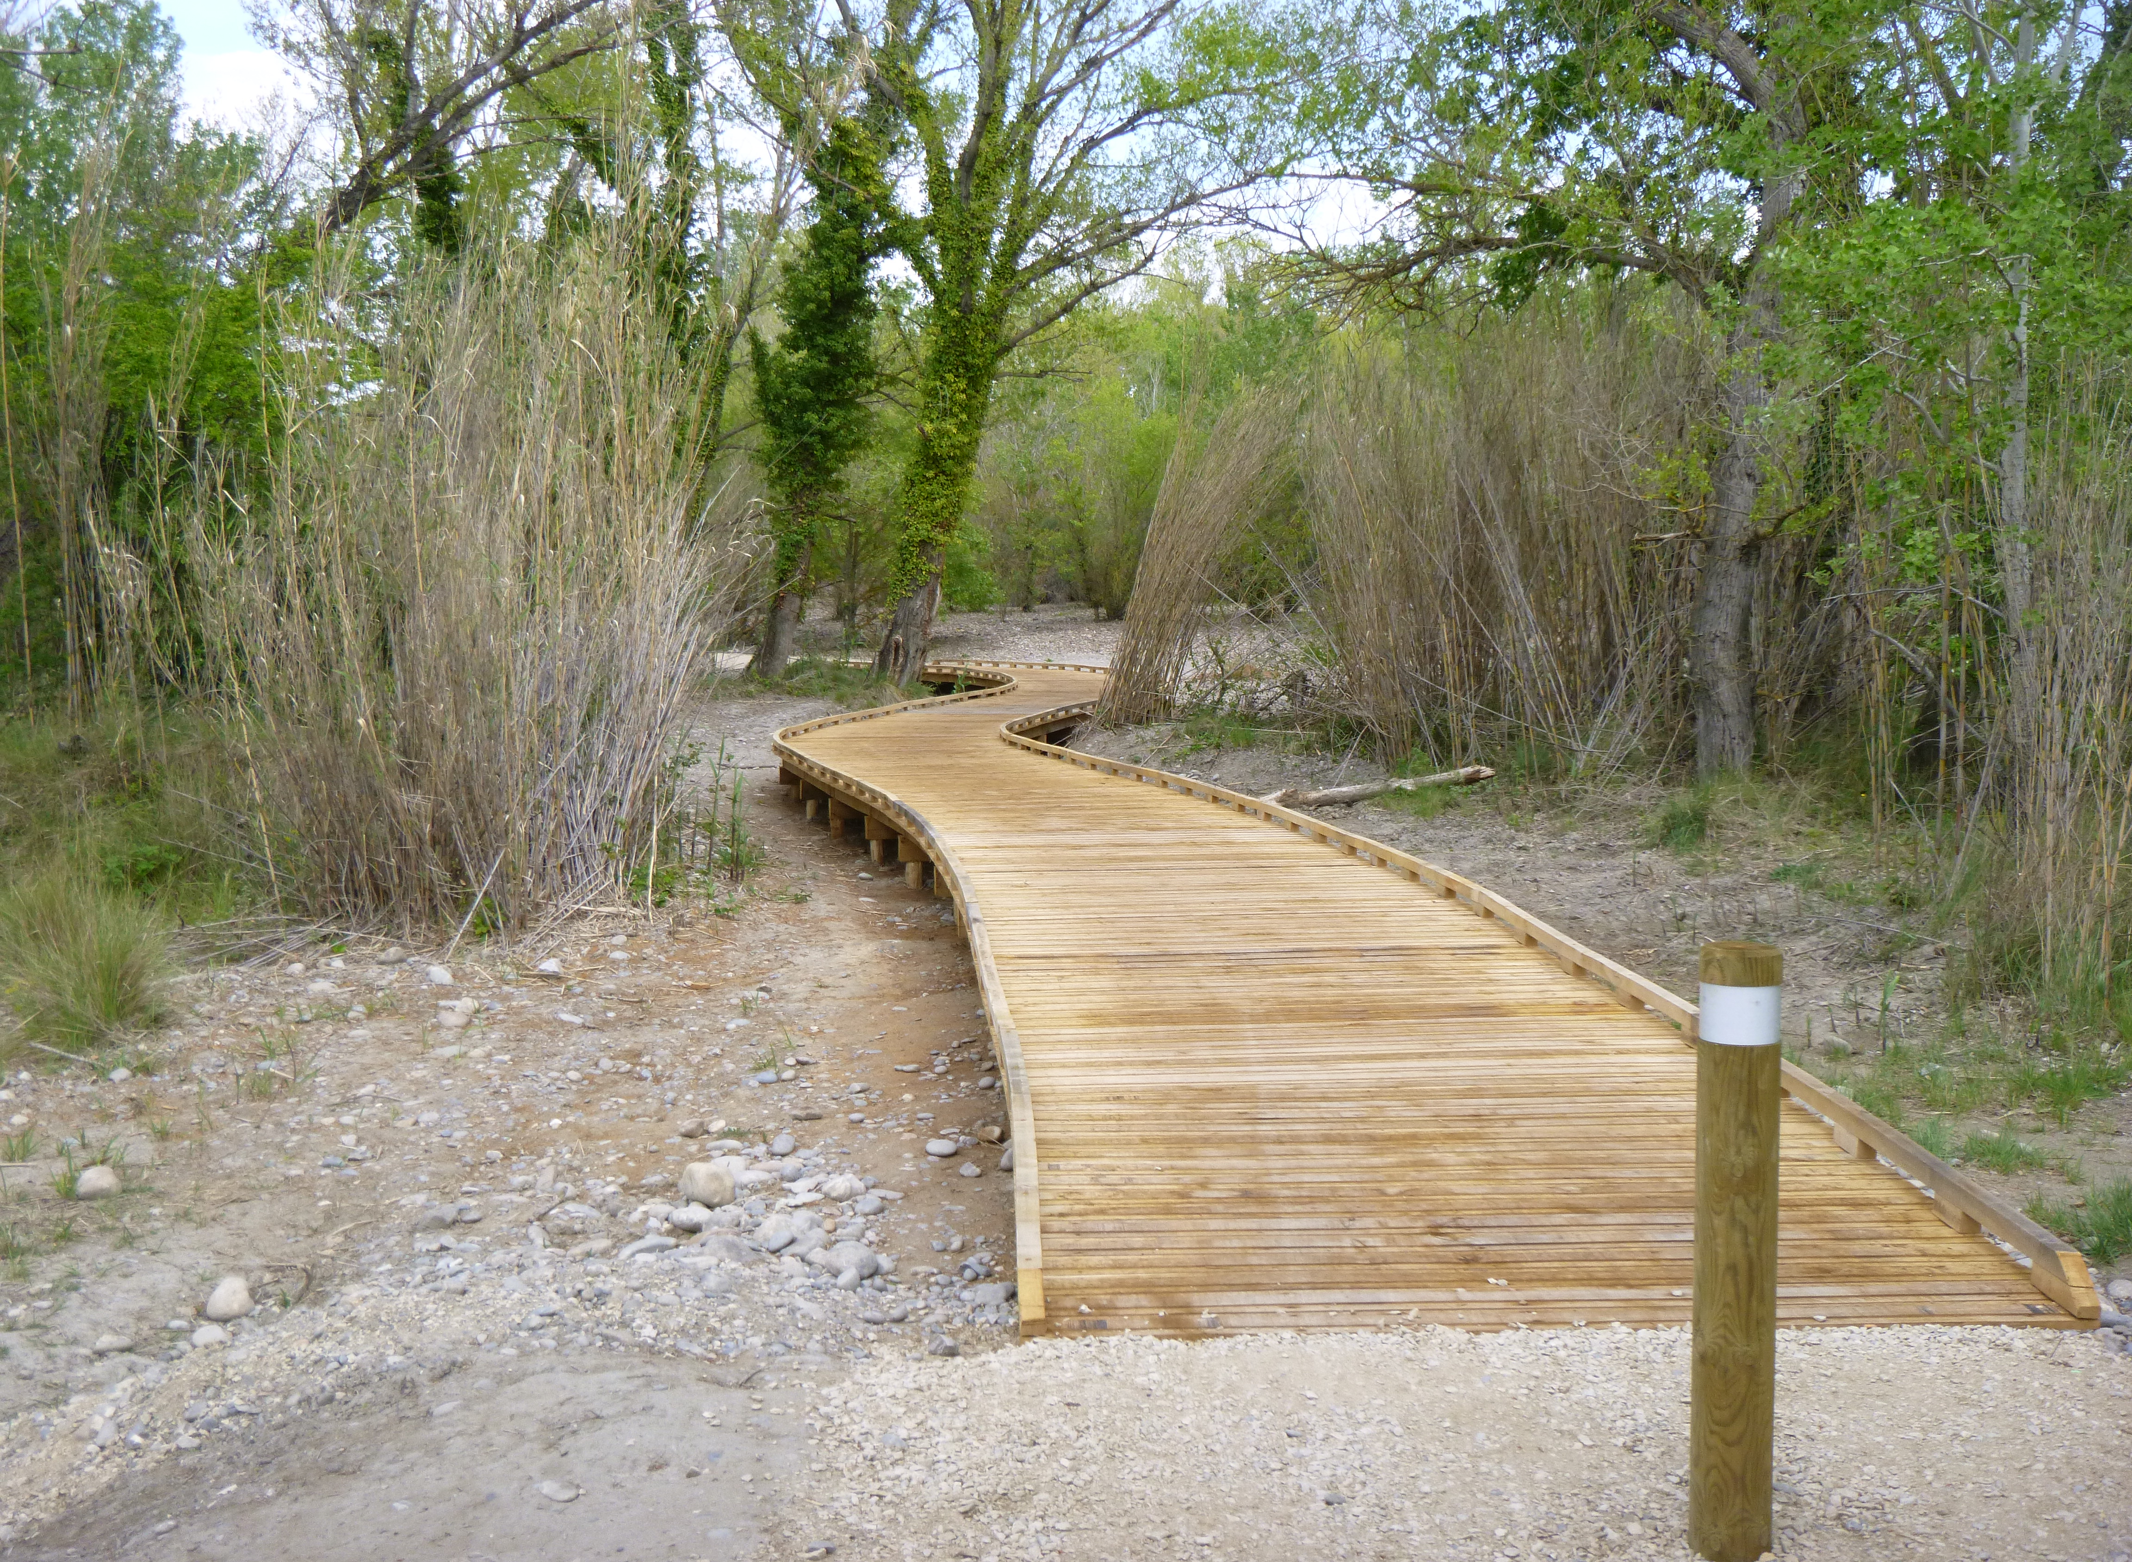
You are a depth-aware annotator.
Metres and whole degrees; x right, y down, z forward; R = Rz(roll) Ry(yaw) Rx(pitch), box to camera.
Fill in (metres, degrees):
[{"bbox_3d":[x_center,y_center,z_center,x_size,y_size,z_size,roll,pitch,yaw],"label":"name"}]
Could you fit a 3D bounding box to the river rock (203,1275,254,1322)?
[{"bbox_3d":[-1.786,1.102,4.989,0.110,0.099,0.105,-2,5,-20],"label":"river rock"}]

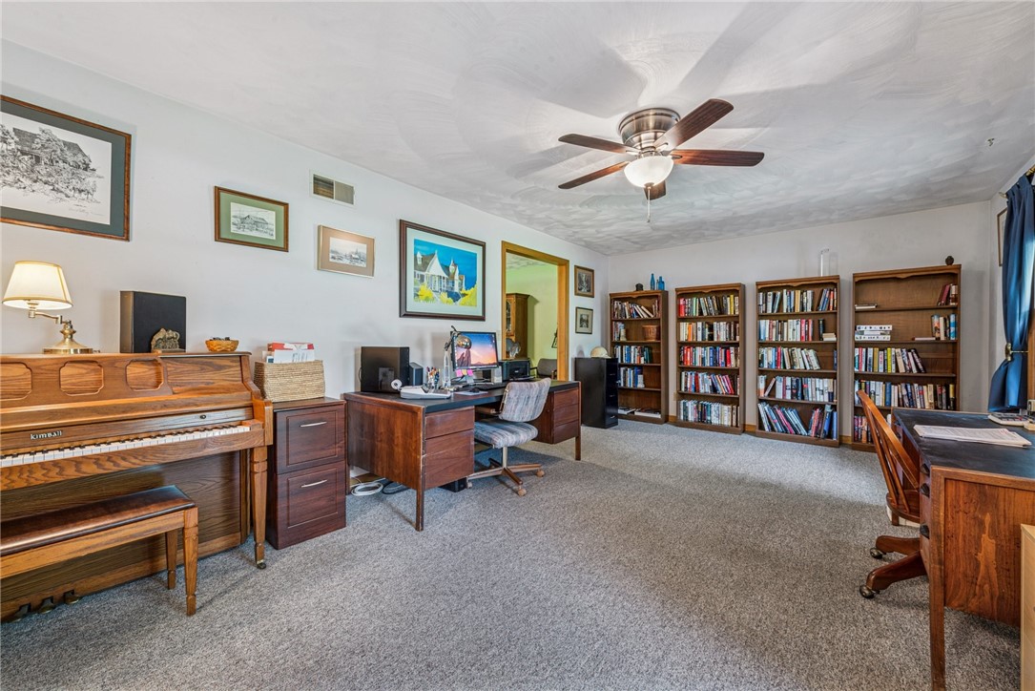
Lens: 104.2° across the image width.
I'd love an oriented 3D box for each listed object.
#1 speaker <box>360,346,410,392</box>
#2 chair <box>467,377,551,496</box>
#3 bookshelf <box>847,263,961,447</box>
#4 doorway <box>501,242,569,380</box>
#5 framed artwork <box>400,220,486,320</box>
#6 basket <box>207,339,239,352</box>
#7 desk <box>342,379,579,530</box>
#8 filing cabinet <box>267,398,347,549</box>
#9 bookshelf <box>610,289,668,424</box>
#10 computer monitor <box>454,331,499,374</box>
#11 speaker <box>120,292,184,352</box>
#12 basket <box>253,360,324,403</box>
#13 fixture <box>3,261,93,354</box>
[{"bbox_3d":[-0.999,0.191,3.131,0.310,0.340,0.180,0,1,13],"label":"speaker"},{"bbox_3d":[-0.097,0.680,3.235,0.560,0.840,0.600,-1,1,-36],"label":"chair"},{"bbox_3d":[3.846,0.173,4.026,0.757,1.809,0.258,0,1,39],"label":"bookshelf"},{"bbox_3d":[0.222,-0.019,4.854,0.150,2.190,1.360,0,1,39],"label":"doorway"},{"bbox_3d":[-0.647,-0.635,3.692,0.031,0.800,1.005,0,1,39],"label":"framed artwork"},{"bbox_3d":[-1.642,-0.001,2.235,0.155,0.070,0.155,0,1,39],"label":"basket"},{"bbox_3d":[-0.338,0.722,3.375,0.902,0.736,1.842,0,1,39],"label":"desk"},{"bbox_3d":[-1.353,0.722,2.457,0.493,0.754,0.405,0,1,39],"label":"filing cabinet"},{"bbox_3d":[1.740,0.155,5.753,0.768,1.800,0.270,0,1,39],"label":"bookshelf"},{"bbox_3d":[-0.380,0.052,3.644,0.120,0.370,0.530,0,1,44],"label":"computer monitor"},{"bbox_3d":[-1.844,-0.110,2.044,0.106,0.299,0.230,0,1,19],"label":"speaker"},{"bbox_3d":[-1.449,0.222,2.579,0.185,0.245,0.364,0,1,39],"label":"basket"},{"bbox_3d":[-2.036,-0.160,1.756,0.224,0.405,0.258,0,1,39],"label":"fixture"}]

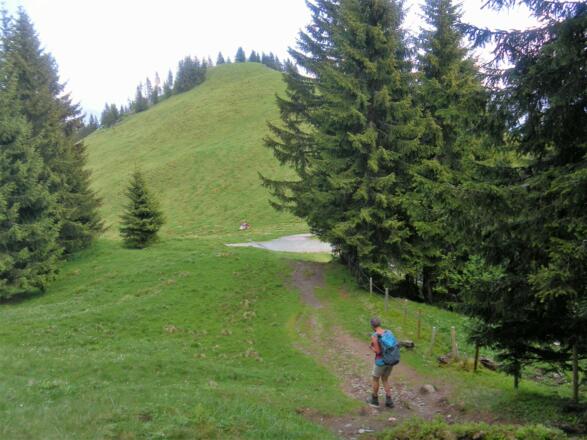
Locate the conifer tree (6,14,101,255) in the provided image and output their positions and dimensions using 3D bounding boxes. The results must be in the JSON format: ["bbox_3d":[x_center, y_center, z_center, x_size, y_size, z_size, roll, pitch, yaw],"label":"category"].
[{"bbox_3d":[-16.380,-5.966,40.000,7.200,16.600,7.200,0,3,0],"label":"conifer tree"}]

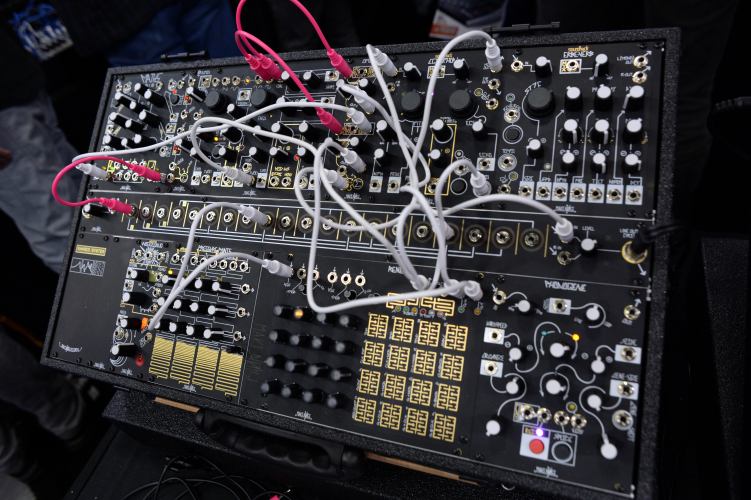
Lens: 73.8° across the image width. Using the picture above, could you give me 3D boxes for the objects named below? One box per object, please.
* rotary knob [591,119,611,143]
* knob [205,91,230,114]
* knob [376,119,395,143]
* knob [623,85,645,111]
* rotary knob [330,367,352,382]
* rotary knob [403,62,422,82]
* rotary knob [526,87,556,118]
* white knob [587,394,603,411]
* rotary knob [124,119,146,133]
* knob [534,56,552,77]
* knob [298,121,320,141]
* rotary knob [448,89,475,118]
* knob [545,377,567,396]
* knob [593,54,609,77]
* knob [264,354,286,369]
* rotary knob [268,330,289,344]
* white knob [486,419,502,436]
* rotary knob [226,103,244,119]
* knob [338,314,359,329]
[{"bbox_3d":[0.156,-0.082,0.345,0.012,0.017,0.013,-4,78,20],"label":"rotary knob"},{"bbox_3d":[-0.151,-0.141,0.478,0.019,0.015,0.018,-13,74,19],"label":"knob"},{"bbox_3d":[0.008,-0.096,0.400,0.012,0.017,0.013,-5,77,21],"label":"knob"},{"bbox_3d":[0.173,-0.101,0.333,0.013,0.017,0.012,-5,77,21],"label":"knob"},{"bbox_3d":[-0.026,0.094,0.377,0.013,0.015,0.012,-4,78,20],"label":"rotary knob"},{"bbox_3d":[0.029,-0.146,0.409,0.011,0.014,0.011,-1,79,21],"label":"rotary knob"},{"bbox_3d":[0.118,-0.107,0.361,0.021,0.012,0.020,-4,78,20],"label":"rotary knob"},{"bbox_3d":[0.139,0.096,0.318,0.011,0.015,0.012,-4,78,20],"label":"white knob"},{"bbox_3d":[-0.242,-0.125,0.503,0.012,0.015,0.013,-4,78,20],"label":"rotary knob"},{"bbox_3d":[0.122,-0.133,0.364,0.012,0.014,0.011,7,82,22],"label":"knob"},{"bbox_3d":[-0.058,-0.103,0.428,0.012,0.015,0.013,7,82,22],"label":"knob"},{"bbox_3d":[0.066,-0.112,0.382,0.020,0.012,0.021,-4,78,20],"label":"rotary knob"},{"bbox_3d":[0.117,0.089,0.326,0.013,0.017,0.012,-4,78,20],"label":"knob"},{"bbox_3d":[0.156,-0.128,0.346,0.011,0.015,0.012,-5,77,21],"label":"knob"},{"bbox_3d":[-0.080,0.089,0.398,0.013,0.015,0.012,-5,78,20],"label":"knob"},{"bbox_3d":[-0.079,0.070,0.406,0.011,0.015,0.012,-4,78,20],"label":"rotary knob"},{"bbox_3d":[0.078,0.116,0.329,0.012,0.017,0.013,-4,78,20],"label":"white knob"},{"bbox_3d":[-0.128,-0.127,0.460,0.012,0.015,0.013,-4,78,20],"label":"rotary knob"},{"bbox_3d":[-0.021,0.055,0.381,0.011,0.014,0.012,-4,78,20],"label":"knob"}]

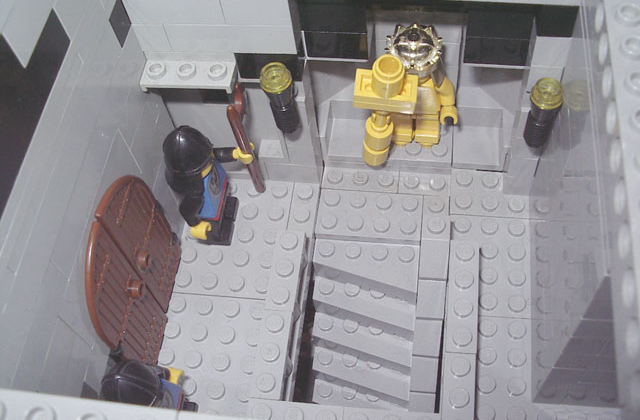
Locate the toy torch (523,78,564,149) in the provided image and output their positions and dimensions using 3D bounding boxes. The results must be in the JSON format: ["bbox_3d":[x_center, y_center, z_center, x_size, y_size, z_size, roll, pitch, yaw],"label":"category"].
[{"bbox_3d":[0.053,-0.023,0.169,0.008,0.021,0.008,3,60,8],"label":"toy torch"}]

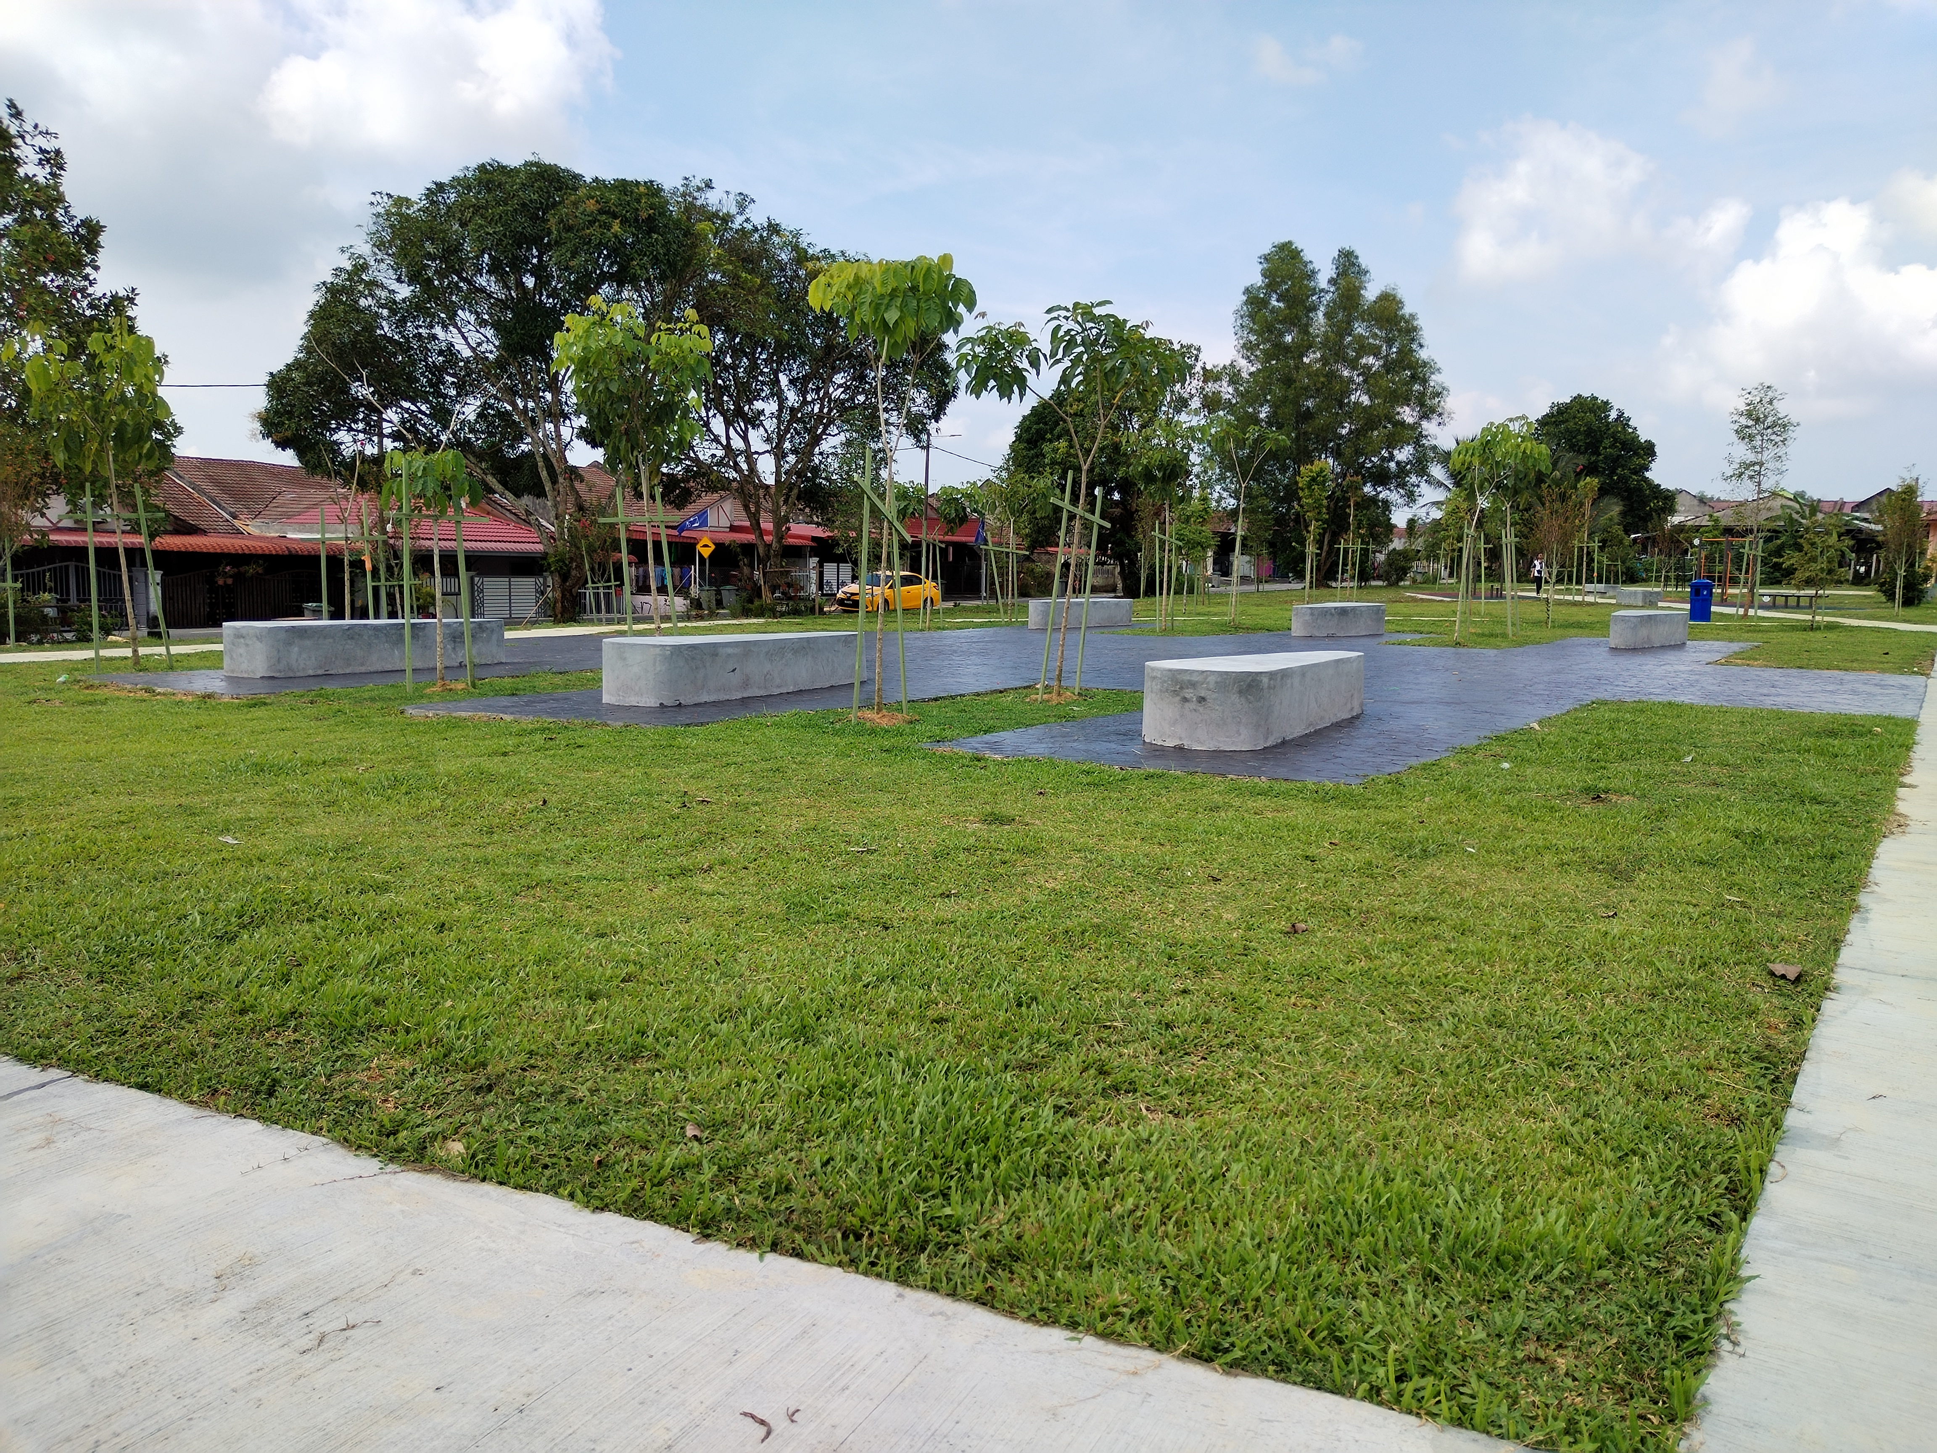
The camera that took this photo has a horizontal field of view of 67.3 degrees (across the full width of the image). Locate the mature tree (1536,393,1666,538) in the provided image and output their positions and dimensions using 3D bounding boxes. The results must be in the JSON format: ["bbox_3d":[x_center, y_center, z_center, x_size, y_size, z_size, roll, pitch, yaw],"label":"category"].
[{"bbox_3d":[27.626,-10.318,64.000,6.191,8.587,5.991,0,6,0],"label":"mature tree"}]

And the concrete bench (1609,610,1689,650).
[{"bbox_3d":[11.041,-1.578,23.555,0.880,0.520,2.950,5,8,33],"label":"concrete bench"}]

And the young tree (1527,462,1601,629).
[{"bbox_3d":[12.186,-3.641,29.620,1.435,3.242,1.435,1,6,0],"label":"young tree"}]

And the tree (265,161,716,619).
[{"bbox_3d":[-11.191,-7.658,33.717,10.451,10.494,10.451,1,6,0],"label":"tree"}]

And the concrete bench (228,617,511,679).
[{"bbox_3d":[-6.284,-0.853,15.361,0.700,0.495,3.000,5,8,35],"label":"concrete bench"}]

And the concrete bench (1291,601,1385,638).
[{"bbox_3d":[6.570,-1.867,25.621,0.700,0.495,3.000,5,8,35],"label":"concrete bench"}]

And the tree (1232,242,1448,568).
[{"bbox_3d":[19.220,-15.753,74.045,11.014,17.182,11.014,1,6,0],"label":"tree"}]

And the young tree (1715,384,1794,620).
[{"bbox_3d":[19.309,-5.461,35.285,1.982,5.663,1.982,1,6,0],"label":"young tree"}]

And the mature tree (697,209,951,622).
[{"bbox_3d":[-4.619,-9.158,43.357,8.175,11.569,8.175,1,6,0],"label":"mature tree"}]

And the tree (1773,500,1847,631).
[{"bbox_3d":[17.001,-3.241,29.317,1.464,2.607,1.464,0,6,0],"label":"tree"}]

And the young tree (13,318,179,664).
[{"bbox_3d":[-9.451,-2.482,15.595,1.784,3.688,1.784,1,6,0],"label":"young tree"}]

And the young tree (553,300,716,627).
[{"bbox_3d":[-5.030,-3.845,21.733,2.396,4.996,2.396,0,6,0],"label":"young tree"}]

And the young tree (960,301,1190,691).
[{"bbox_3d":[0.942,-1.998,12.842,2.030,3.434,1.726,0,6,0],"label":"young tree"}]

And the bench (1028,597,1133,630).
[{"bbox_3d":[2.154,-2.113,27.317,0.700,0.495,3.000,5,8,34],"label":"bench"}]

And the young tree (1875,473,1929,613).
[{"bbox_3d":[24.732,-4.809,38.291,1.394,3.755,1.394,1,6,0],"label":"young tree"}]

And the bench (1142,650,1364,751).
[{"bbox_3d":[2.203,-0.241,10.817,0.880,0.520,2.950,5,7,31],"label":"bench"}]

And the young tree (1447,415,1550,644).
[{"bbox_3d":[8.802,-3.254,24.178,1.685,3.665,1.685,0,6,0],"label":"young tree"}]

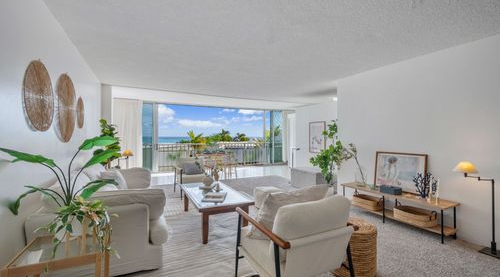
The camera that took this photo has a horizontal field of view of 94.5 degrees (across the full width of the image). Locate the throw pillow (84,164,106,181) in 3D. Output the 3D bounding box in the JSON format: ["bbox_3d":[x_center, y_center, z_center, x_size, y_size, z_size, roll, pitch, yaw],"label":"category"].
[{"bbox_3d":[-2.070,0.500,3.130,0.160,0.420,0.440,-15,0,-1],"label":"throw pillow"}]

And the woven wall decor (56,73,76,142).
[{"bbox_3d":[-2.045,-0.330,2.603,0.050,0.770,0.770,0,0,-26],"label":"woven wall decor"}]

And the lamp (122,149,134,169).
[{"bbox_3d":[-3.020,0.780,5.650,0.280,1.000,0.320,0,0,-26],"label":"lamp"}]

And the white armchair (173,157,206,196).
[{"bbox_3d":[-1.280,0.880,5.250,0.700,0.800,0.780,0,0,-27],"label":"white armchair"}]

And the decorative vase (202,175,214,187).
[{"bbox_3d":[-0.670,0.710,3.730,0.180,0.180,0.170,0,0,-26],"label":"decorative vase"}]

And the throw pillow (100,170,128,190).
[{"bbox_3d":[-2.050,0.660,3.500,0.160,0.420,0.450,-26,-12,27],"label":"throw pillow"}]

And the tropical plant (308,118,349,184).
[{"bbox_3d":[1.492,0.450,4.362,0.580,1.600,0.600,0,0,-26],"label":"tropical plant"}]

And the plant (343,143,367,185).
[{"bbox_3d":[1.830,0.460,4.084,0.300,0.730,0.400,0,0,-26],"label":"plant"}]

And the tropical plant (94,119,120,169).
[{"bbox_3d":[-2.615,0.460,4.229,0.480,1.580,0.480,0,0,-26],"label":"tropical plant"}]

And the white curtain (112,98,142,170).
[{"bbox_3d":[-3.970,0.010,7.500,0.870,2.540,0.150,0,0,-26],"label":"white curtain"}]

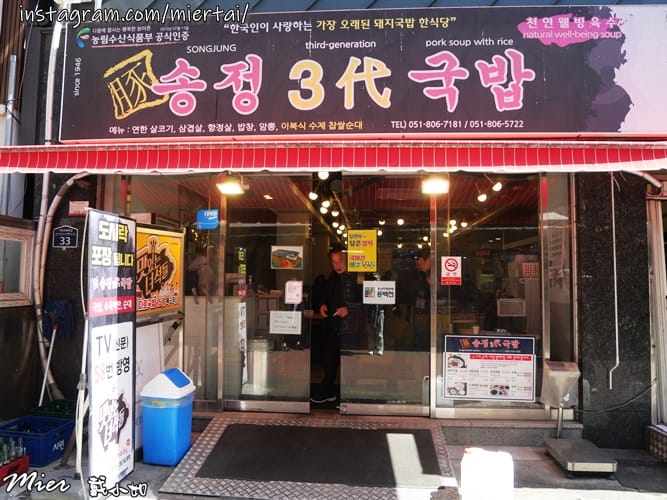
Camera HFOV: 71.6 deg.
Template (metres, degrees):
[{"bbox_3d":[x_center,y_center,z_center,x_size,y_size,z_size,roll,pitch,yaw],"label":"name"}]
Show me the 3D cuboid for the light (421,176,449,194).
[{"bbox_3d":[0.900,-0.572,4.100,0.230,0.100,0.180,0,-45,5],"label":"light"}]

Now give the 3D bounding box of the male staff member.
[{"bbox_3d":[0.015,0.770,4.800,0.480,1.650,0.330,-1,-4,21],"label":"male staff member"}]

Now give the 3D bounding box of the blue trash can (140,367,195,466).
[{"bbox_3d":[-1.325,1.311,3.660,0.360,0.700,0.270,0,-4,13],"label":"blue trash can"}]

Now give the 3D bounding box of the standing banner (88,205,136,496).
[{"bbox_3d":[-1.508,0.657,3.148,0.050,1.820,0.500,-1,-4,9],"label":"standing banner"}]

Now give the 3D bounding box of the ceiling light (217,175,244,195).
[{"bbox_3d":[-0.920,-0.582,4.130,0.215,0.120,0.170,0,-3,5],"label":"ceiling light"}]

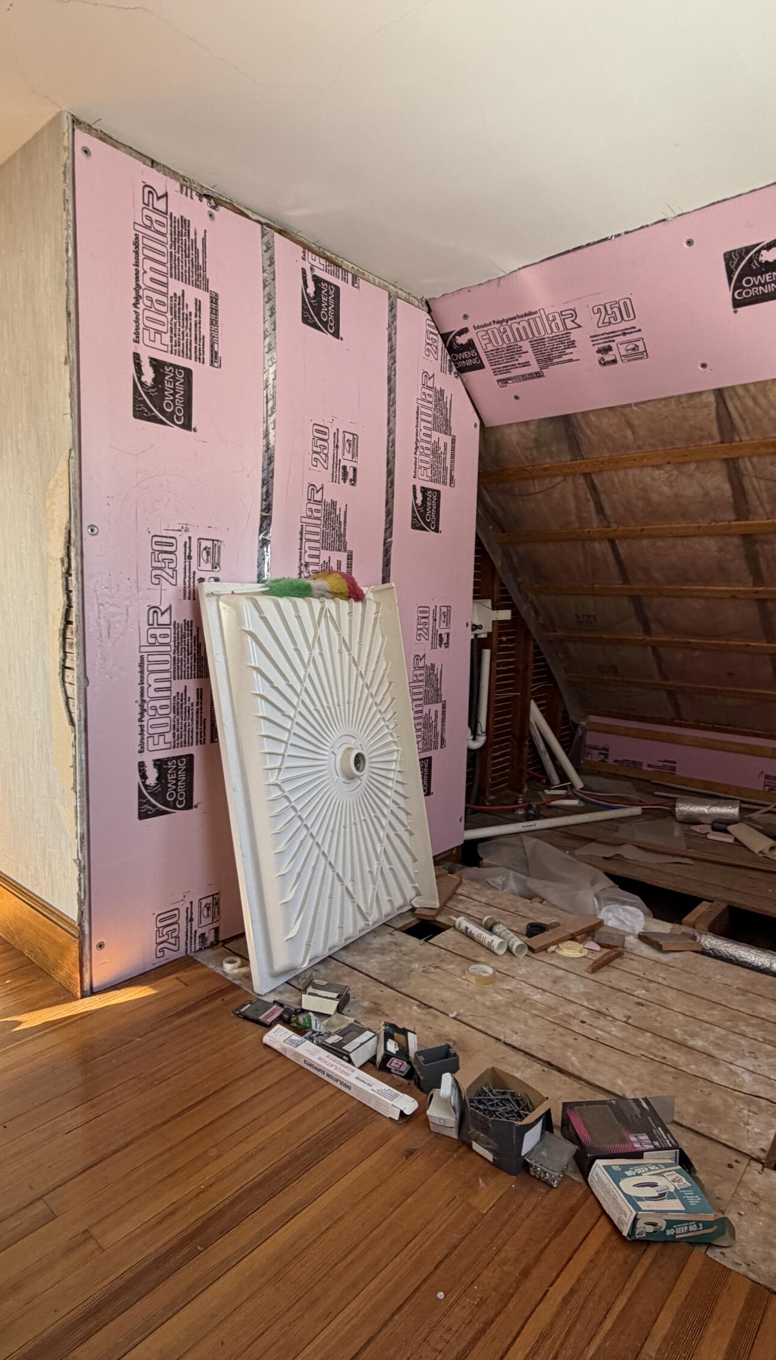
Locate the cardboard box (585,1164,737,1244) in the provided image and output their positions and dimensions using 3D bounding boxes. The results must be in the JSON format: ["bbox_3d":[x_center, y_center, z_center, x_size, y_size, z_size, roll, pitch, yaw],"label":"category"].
[{"bbox_3d":[0.503,0.977,1.382,0.180,0.048,0.144,9,1,-11],"label":"cardboard box"}]

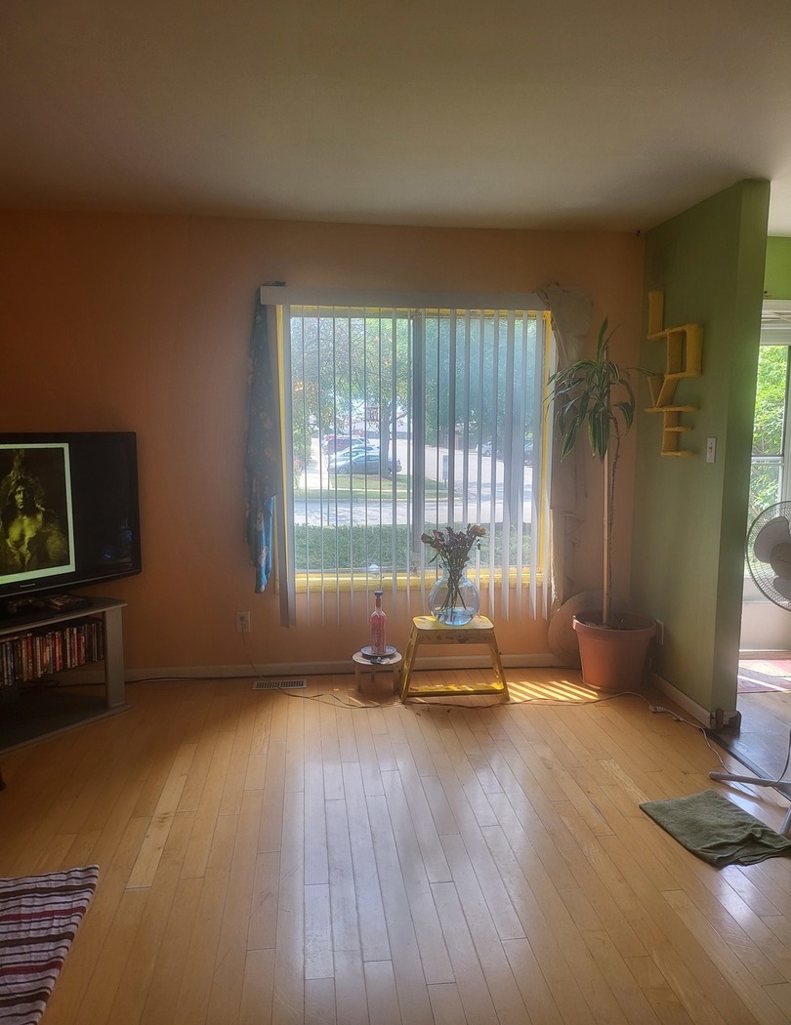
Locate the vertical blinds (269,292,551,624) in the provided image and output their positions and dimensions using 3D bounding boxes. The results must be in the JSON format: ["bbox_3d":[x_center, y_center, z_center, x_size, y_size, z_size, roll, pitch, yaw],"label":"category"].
[{"bbox_3d":[0.076,-0.263,3.917,1.530,1.760,0.120,-1,7,-7],"label":"vertical blinds"}]

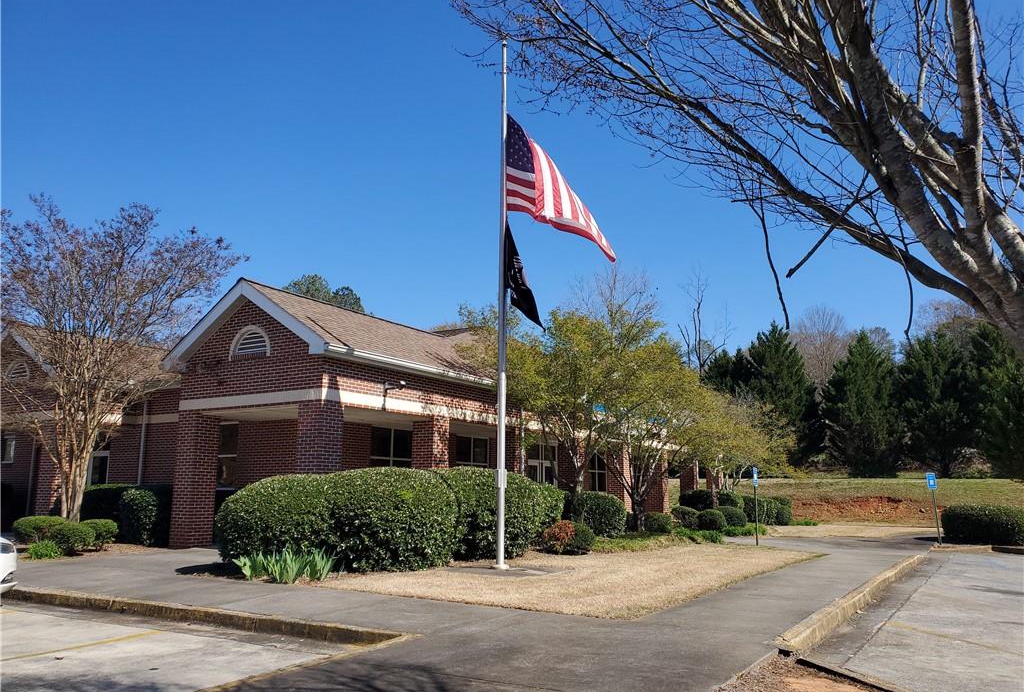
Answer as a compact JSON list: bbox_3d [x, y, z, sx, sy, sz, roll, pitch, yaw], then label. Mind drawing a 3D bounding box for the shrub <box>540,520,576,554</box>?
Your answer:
[{"bbox_3d":[0.991,3.976,16.094,0.720,0.680,0.700,0,-11,0],"label":"shrub"}]

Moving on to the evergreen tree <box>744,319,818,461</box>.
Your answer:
[{"bbox_3d":[17.923,3.419,51.953,5.066,10.250,5.066,-6,-13,31],"label":"evergreen tree"}]

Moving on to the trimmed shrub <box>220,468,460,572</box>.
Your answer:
[{"bbox_3d":[-3.040,3.045,13.837,3.800,1.660,2.000,-6,-13,31],"label":"trimmed shrub"}]

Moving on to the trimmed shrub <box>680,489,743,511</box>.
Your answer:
[{"bbox_3d":[8.511,6.813,32.811,2.100,1.380,2.300,-6,-12,30],"label":"trimmed shrub"}]

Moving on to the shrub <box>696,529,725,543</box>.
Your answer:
[{"bbox_3d":[5.135,4.900,20.033,0.760,0.360,0.700,-6,-13,31],"label":"shrub"}]

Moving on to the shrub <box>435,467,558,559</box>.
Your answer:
[{"bbox_3d":[-0.500,3.216,15.096,1.950,1.640,3.200,-6,-12,30],"label":"shrub"}]

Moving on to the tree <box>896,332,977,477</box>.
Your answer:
[{"bbox_3d":[20.993,2.832,38.135,3.800,7.187,3.800,-6,-12,28],"label":"tree"}]

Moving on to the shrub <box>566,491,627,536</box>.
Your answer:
[{"bbox_3d":[2.240,4.332,19.833,1.511,1.165,1.465,-1,-11,6],"label":"shrub"}]

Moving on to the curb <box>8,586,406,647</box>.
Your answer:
[{"bbox_3d":[-4.017,3.173,9.100,6.878,0.160,0.170,-6,-12,29],"label":"curb"}]

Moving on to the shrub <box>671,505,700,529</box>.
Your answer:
[{"bbox_3d":[5.541,5.422,24.430,0.990,0.725,0.990,-2,-11,12],"label":"shrub"}]

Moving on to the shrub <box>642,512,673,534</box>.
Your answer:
[{"bbox_3d":[4.442,5.368,23.540,0.920,0.680,0.900,-6,-13,31],"label":"shrub"}]

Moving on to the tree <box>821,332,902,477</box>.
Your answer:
[{"bbox_3d":[22.813,3.736,50.202,5.300,9.430,5.300,-5,-12,24],"label":"tree"}]

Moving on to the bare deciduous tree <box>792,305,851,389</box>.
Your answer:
[{"bbox_3d":[25.134,3.529,62.458,5.400,14.200,5.400,-4,-12,22],"label":"bare deciduous tree"}]

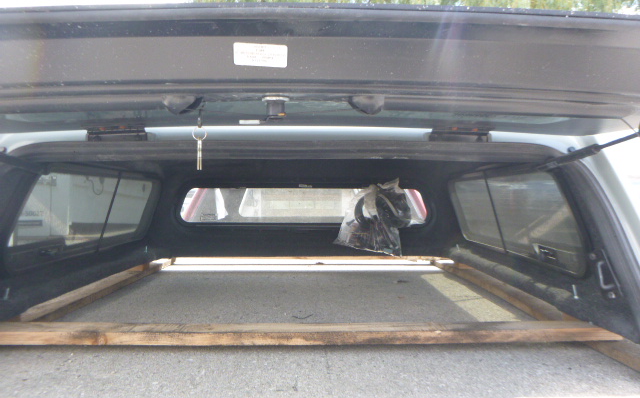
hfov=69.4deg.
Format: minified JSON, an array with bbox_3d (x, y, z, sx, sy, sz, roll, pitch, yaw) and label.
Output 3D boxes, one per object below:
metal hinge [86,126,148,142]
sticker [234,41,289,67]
[{"bbox_3d":[-0.520,-0.167,1.180,0.150,0.040,0.040,-2,0,-1],"label":"metal hinge"},{"bbox_3d":[-0.103,-0.250,0.800,0.094,0.004,0.047,2,-39,-3],"label":"sticker"}]

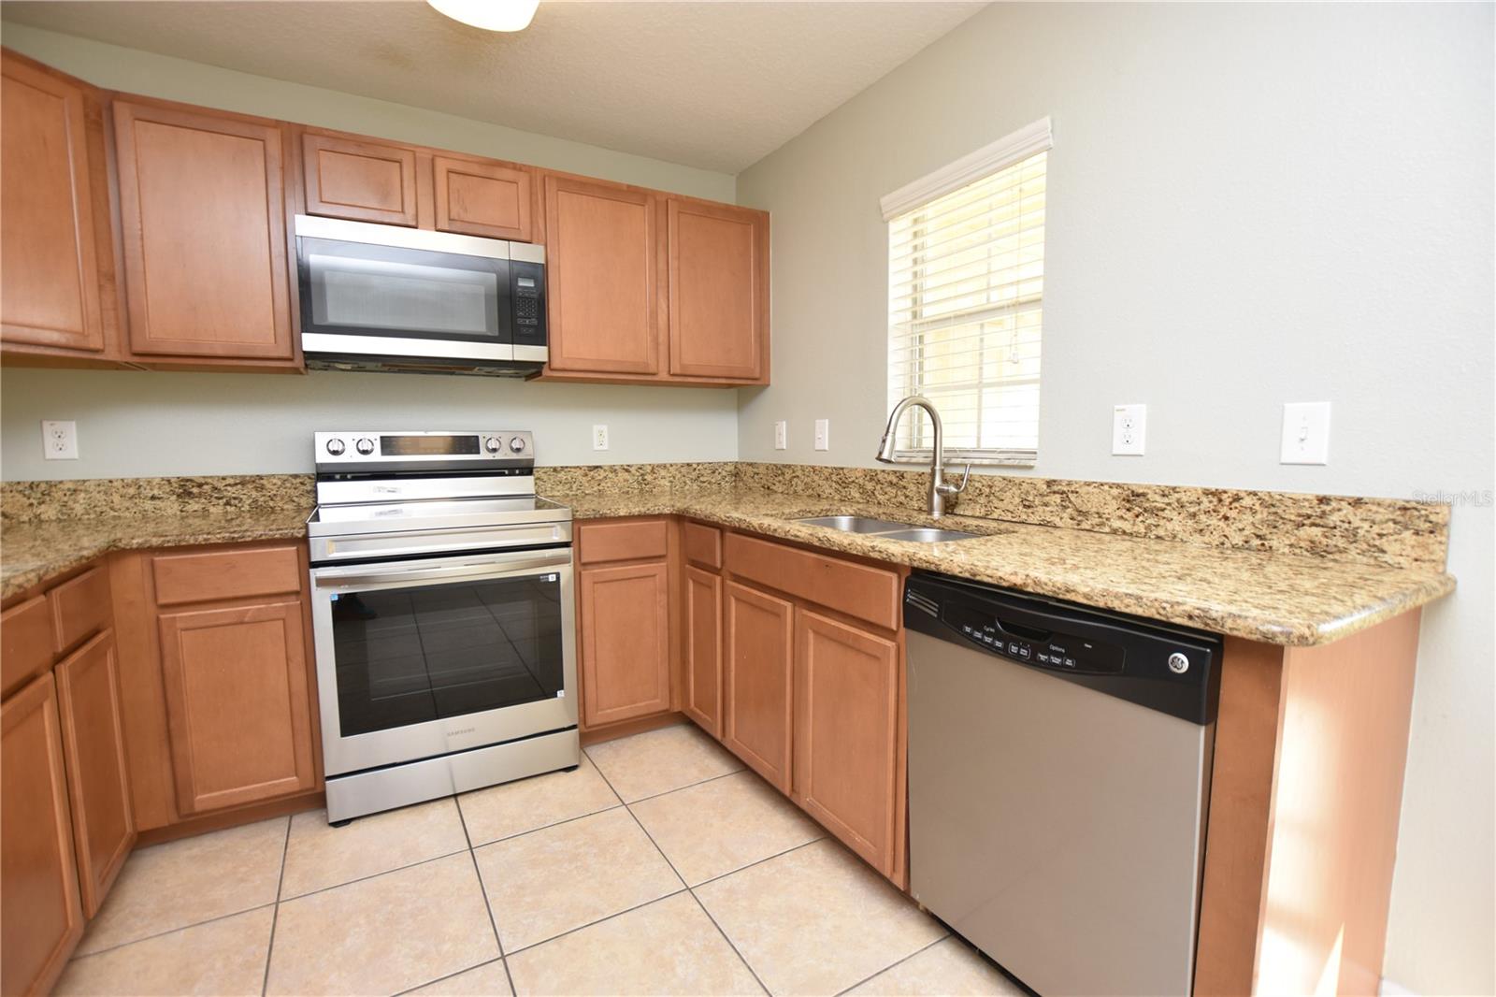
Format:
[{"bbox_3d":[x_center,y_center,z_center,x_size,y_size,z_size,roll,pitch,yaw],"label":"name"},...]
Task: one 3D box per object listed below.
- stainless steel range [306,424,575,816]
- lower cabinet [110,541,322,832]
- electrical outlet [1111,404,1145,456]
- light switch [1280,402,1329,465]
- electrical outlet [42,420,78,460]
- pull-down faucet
[{"bbox_3d":[-1.110,0.370,2.296,0.755,1.195,0.710,-3,6,-30],"label":"stainless steel range"},{"bbox_3d":[-1.661,0.523,2.059,0.445,0.830,0.600,-3,6,-30],"label":"lower cabinet"},{"bbox_3d":[0.963,-0.172,1.579,0.010,0.123,0.077,-3,6,-30],"label":"electrical outlet"},{"bbox_3d":[1.136,-0.131,1.273,0.014,0.123,0.076,-3,6,-30],"label":"light switch"},{"bbox_3d":[-2.223,-0.187,2.014,0.077,0.123,0.010,-3,6,-30],"label":"electrical outlet"},{"bbox_3d":[0.546,-0.126,1.924,0.265,0.378,0.150,-3,6,-30],"label":"pull-down faucet"}]

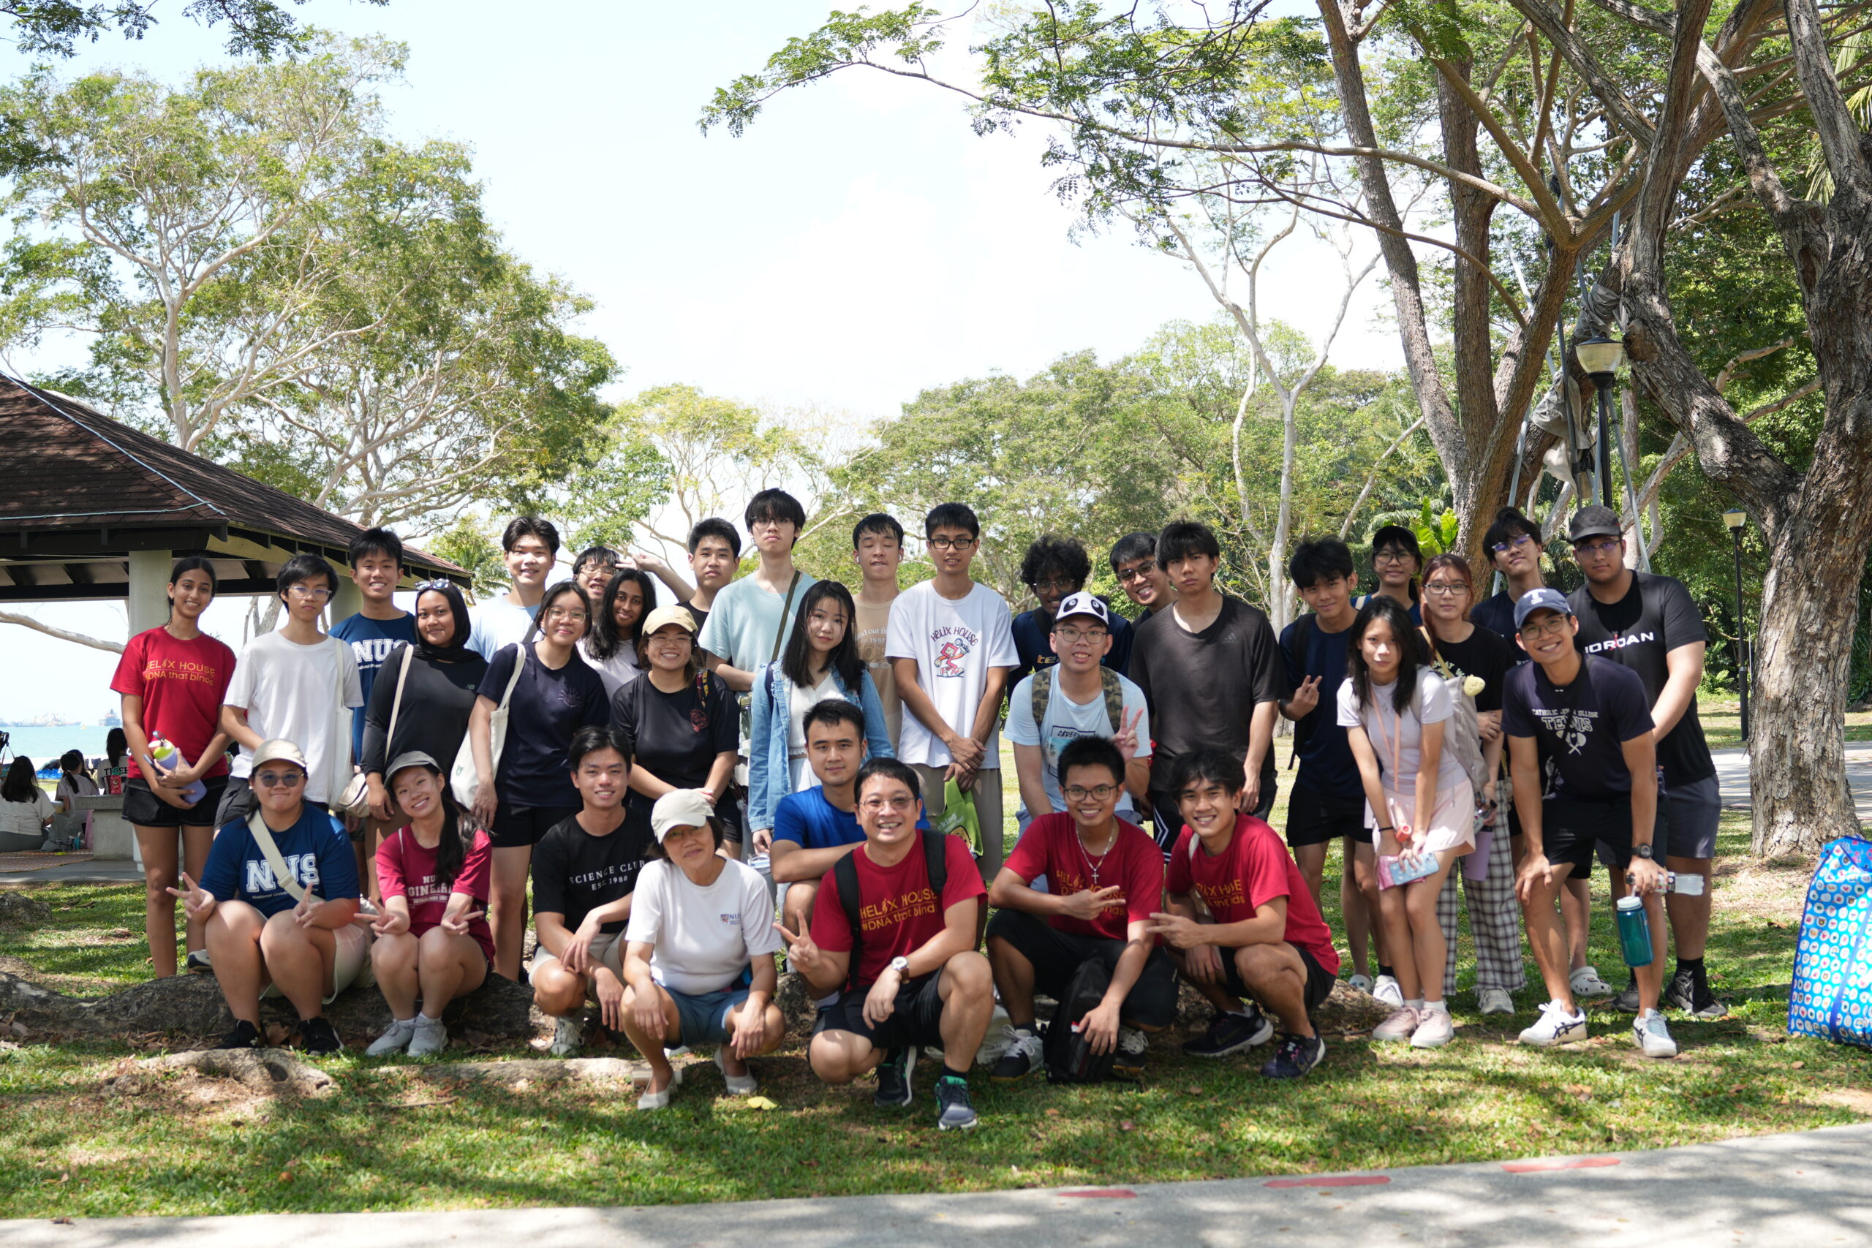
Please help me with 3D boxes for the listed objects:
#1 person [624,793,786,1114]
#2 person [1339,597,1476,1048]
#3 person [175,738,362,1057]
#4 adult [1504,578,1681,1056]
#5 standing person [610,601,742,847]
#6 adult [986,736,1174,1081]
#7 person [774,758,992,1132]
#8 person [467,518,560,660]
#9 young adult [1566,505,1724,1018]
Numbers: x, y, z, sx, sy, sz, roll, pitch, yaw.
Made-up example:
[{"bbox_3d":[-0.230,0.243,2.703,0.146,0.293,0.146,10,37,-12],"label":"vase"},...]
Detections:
[{"bbox_3d":[-0.685,0.934,6.450,0.500,0.885,0.660,-1,-2,-5],"label":"person"},{"bbox_3d":[1.534,0.625,7.100,0.440,1.460,0.480,-2,-2,19],"label":"person"},{"bbox_3d":[-2.104,0.847,6.882,0.580,0.970,0.680,-1,-2,-14],"label":"person"},{"bbox_3d":[2.057,0.616,6.880,0.540,1.435,0.740,-2,-2,19],"label":"adult"},{"bbox_3d":[-0.909,0.646,7.650,0.460,1.420,0.460,-1,-2,-9],"label":"standing person"},{"bbox_3d":[0.435,0.835,6.532,0.560,1.000,0.700,-2,-2,4],"label":"adult"},{"bbox_3d":[-0.148,0.862,6.062,0.600,0.980,0.750,-1,-2,-2],"label":"person"},{"bbox_3d":[-1.529,0.491,8.168,0.490,1.780,0.320,-1,-2,-16],"label":"person"},{"bbox_3d":[2.439,0.467,7.500,0.560,1.740,0.440,-2,-2,14],"label":"young adult"}]

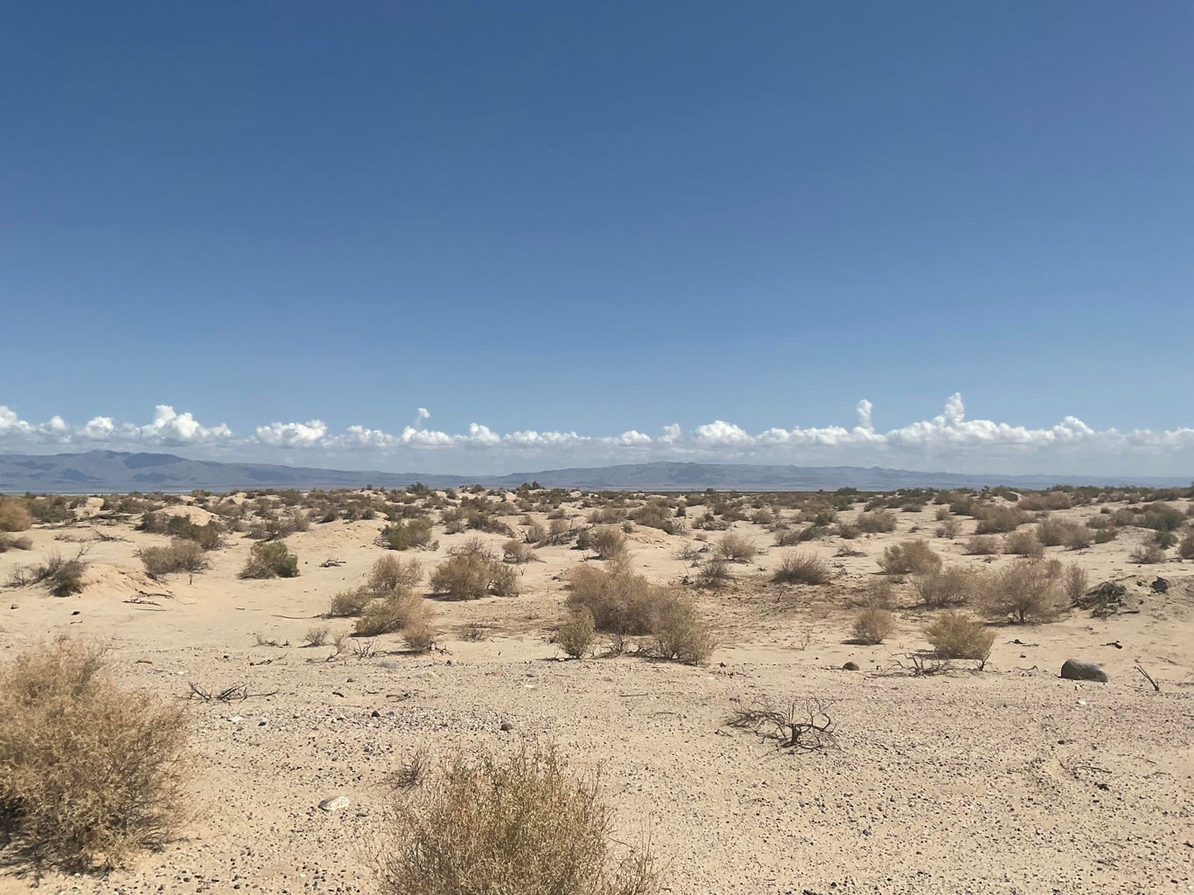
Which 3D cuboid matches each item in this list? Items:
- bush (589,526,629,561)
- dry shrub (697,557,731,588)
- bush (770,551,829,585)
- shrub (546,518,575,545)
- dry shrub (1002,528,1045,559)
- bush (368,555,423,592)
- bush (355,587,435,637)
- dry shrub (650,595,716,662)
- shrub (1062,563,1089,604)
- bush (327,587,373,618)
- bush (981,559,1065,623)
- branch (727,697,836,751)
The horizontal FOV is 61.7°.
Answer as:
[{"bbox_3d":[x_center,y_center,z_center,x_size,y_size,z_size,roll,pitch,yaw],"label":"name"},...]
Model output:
[{"bbox_3d":[0.274,2.092,21.775,0.836,0.751,0.752,0,-2,1],"label":"bush"},{"bbox_3d":[1.996,2.118,17.066,0.586,0.466,0.557,0,-2,7],"label":"dry shrub"},{"bbox_3d":[3.553,2.101,17.397,0.970,0.584,0.873,0,-2,11],"label":"bush"},{"bbox_3d":[-1.079,2.490,30.061,0.815,0.803,0.775,0,-2,-2],"label":"shrub"},{"bbox_3d":[10.313,2.311,24.188,0.962,0.675,0.866,-1,-3,23],"label":"dry shrub"},{"bbox_3d":[-3.208,2.003,15.853,0.872,0.602,0.785,0,-3,-11],"label":"bush"},{"bbox_3d":[-2.308,1.866,11.402,0.907,0.574,0.816,0,-2,-11],"label":"bush"},{"bbox_3d":[0.811,1.693,9.373,0.584,0.618,0.526,0,-2,5],"label":"dry shrub"},{"bbox_3d":[6.760,1.911,14.132,0.382,0.575,0.382,-1,-3,25],"label":"shrub"},{"bbox_3d":[-3.185,2.012,12.961,0.616,0.387,0.554,1,-2,-14],"label":"bush"},{"bbox_3d":[5.239,1.766,12.294,1.022,0.791,0.920,-1,-3,23],"label":"bush"},{"bbox_3d":[1.147,1.715,6.217,0.657,0.244,0.493,-1,-2,10],"label":"branch"}]

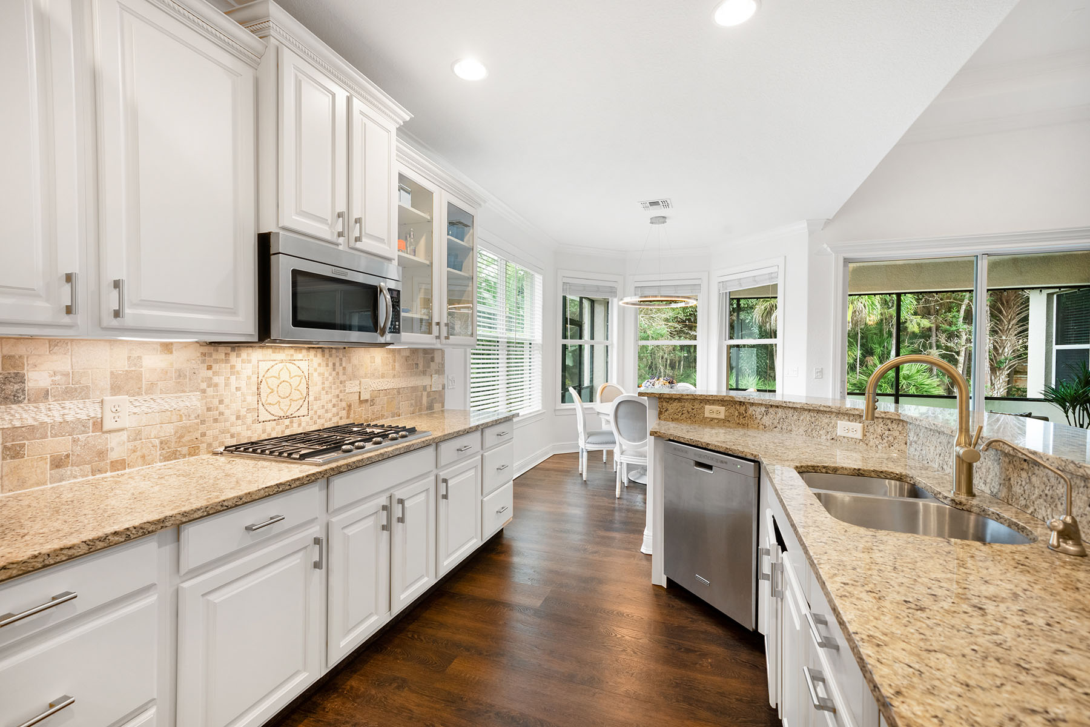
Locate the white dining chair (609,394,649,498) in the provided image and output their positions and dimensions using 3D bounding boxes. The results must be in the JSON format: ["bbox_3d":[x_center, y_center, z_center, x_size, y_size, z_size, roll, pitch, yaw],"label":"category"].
[{"bbox_3d":[0.908,0.784,4.321,0.500,0.980,0.600,1,1,29],"label":"white dining chair"}]

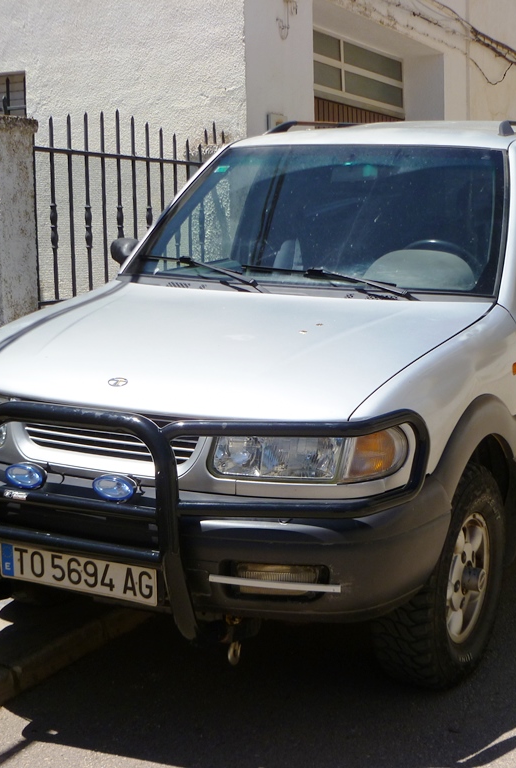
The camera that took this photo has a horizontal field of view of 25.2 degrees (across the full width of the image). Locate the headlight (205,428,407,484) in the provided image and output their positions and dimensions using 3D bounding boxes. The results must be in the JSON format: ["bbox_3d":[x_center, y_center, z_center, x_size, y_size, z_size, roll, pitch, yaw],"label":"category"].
[{"bbox_3d":[0.150,0.176,3.118,0.510,0.175,0.170,3,10,11],"label":"headlight"}]

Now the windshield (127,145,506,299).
[{"bbox_3d":[0.258,-0.665,4.496,1.540,0.120,0.810,6,52,26],"label":"windshield"}]

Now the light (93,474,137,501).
[{"bbox_3d":[-0.373,0.273,3.073,0.132,0.076,0.075,6,11,26],"label":"light"}]

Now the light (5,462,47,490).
[{"bbox_3d":[-0.635,0.247,3.202,0.132,0.076,0.075,6,11,26],"label":"light"}]

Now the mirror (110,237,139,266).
[{"bbox_3d":[-0.556,-0.535,4.994,0.250,0.185,0.160,6,11,26],"label":"mirror"}]

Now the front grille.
[{"bbox_3d":[-0.432,0.146,3.262,0.600,0.135,0.090,6,11,26],"label":"front grille"}]

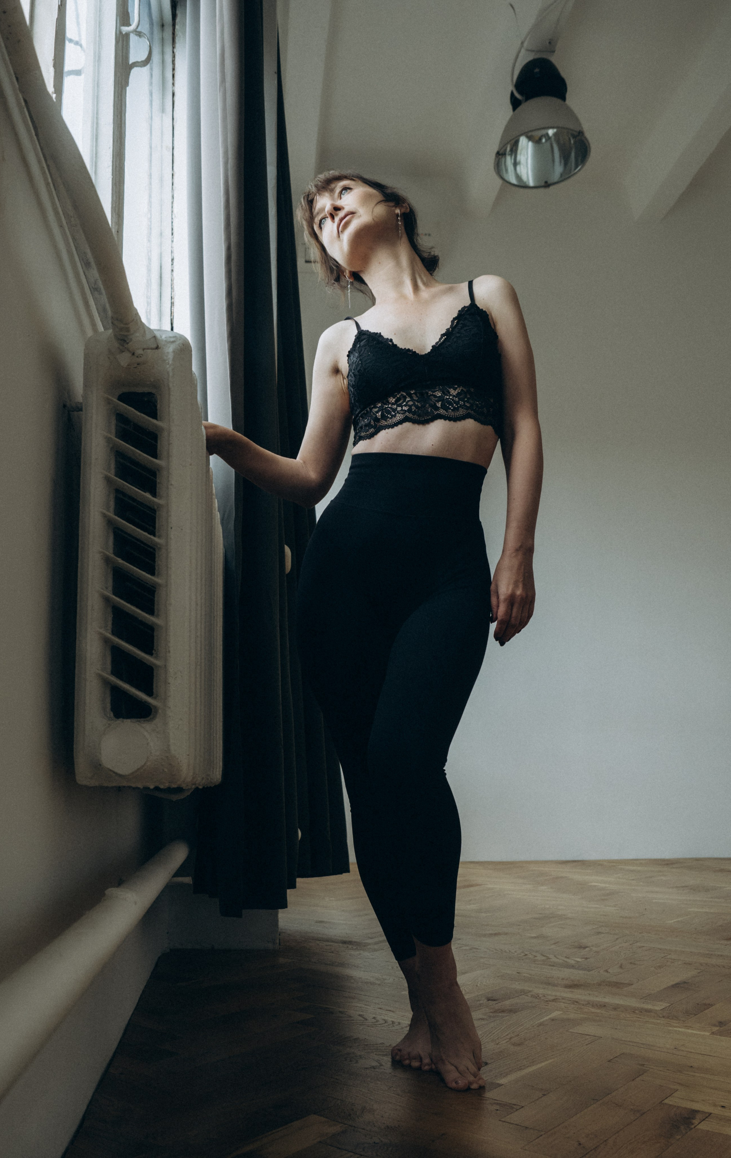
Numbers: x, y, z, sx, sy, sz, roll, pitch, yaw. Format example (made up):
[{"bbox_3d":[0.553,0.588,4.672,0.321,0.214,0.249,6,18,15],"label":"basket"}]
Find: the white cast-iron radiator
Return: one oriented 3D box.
[{"bbox_3d":[-0.360,0.084,1.545,0.140,0.595,1.080,0,-13,-8],"label":"white cast-iron radiator"}]

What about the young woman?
[{"bbox_3d":[0.000,-0.028,1.470,0.670,1.635,0.380,-2,-12,3],"label":"young woman"}]

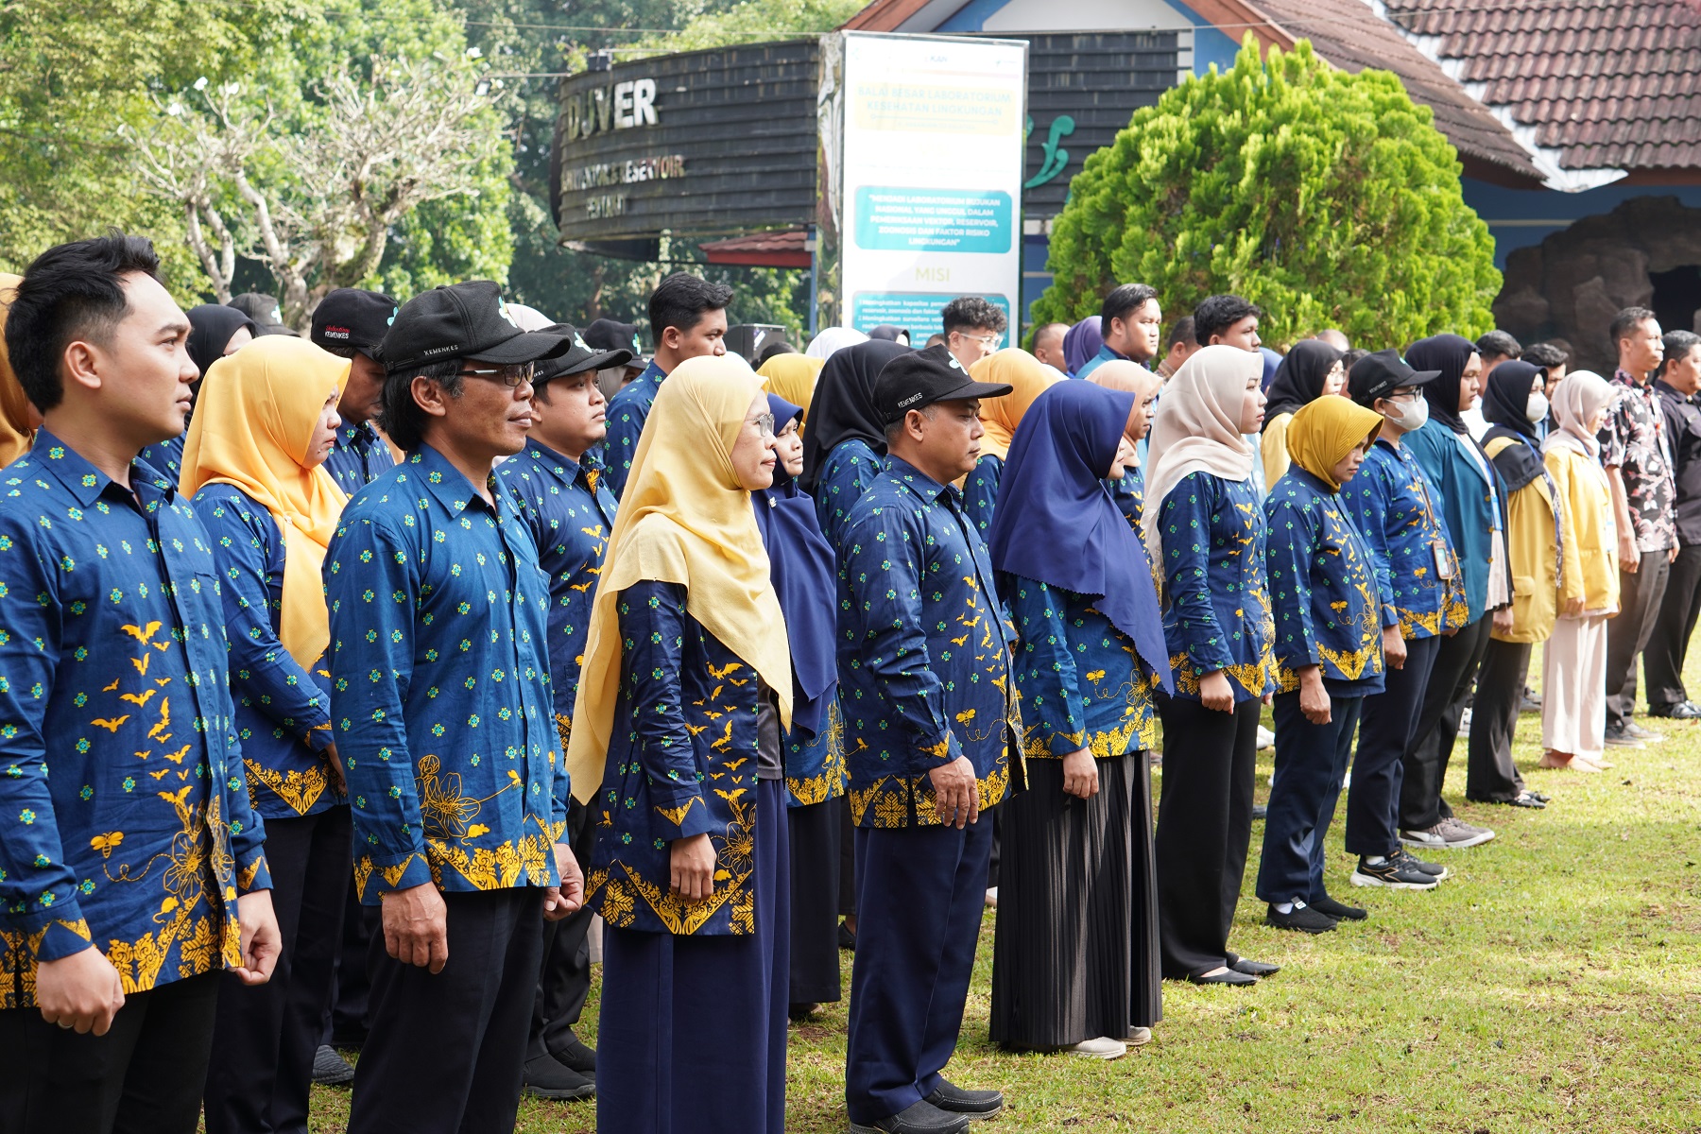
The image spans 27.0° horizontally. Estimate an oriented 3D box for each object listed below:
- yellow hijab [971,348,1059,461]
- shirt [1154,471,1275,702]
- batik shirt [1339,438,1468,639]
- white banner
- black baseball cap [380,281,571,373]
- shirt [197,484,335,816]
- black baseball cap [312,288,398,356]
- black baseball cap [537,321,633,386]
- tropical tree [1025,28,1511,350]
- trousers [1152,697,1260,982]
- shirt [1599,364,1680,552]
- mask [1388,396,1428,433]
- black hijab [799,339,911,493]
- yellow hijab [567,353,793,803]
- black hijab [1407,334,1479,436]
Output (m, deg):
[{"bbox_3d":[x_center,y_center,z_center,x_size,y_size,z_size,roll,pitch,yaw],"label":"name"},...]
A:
[{"bbox_3d":[0.463,-0.431,10.070,0.290,0.400,0.290,2,4,20],"label":"yellow hijab"},{"bbox_3d":[0.935,0.045,9.150,0.280,0.630,0.430,2,4,20],"label":"shirt"},{"bbox_3d":[1.661,-0.086,10.660,0.340,0.610,0.470,2,4,26],"label":"batik shirt"},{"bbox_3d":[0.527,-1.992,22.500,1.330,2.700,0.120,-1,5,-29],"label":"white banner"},{"bbox_3d":[-0.581,-0.370,5.480,0.285,0.145,0.180,-4,1,24],"label":"black baseball cap"},{"bbox_3d":[-1.121,0.149,6.850,0.270,0.660,0.420,2,4,22],"label":"shirt"},{"bbox_3d":[-1.092,-0.542,7.900,0.260,0.150,0.180,9,6,13],"label":"black baseball cap"},{"bbox_3d":[-0.614,-0.456,7.700,0.275,0.150,0.180,3,4,28],"label":"black baseball cap"},{"bbox_3d":[2.622,-1.581,22.300,2.950,3.550,2.950,2,4,24],"label":"tropical tree"},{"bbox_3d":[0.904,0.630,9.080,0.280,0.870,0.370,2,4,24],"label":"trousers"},{"bbox_3d":[3.189,-0.431,14.350,0.270,0.740,0.450,2,4,24],"label":"shirt"},{"bbox_3d":[1.681,-0.461,10.630,0.100,0.115,0.140,2,4,25],"label":"mask"},{"bbox_3d":[0.043,-0.390,9.200,0.320,0.430,0.320,2,4,24],"label":"black hijab"},{"bbox_3d":[-0.294,0.019,6.100,0.370,0.760,0.390,2,4,20],"label":"yellow hijab"},{"bbox_3d":[1.901,-0.587,11.430,0.240,0.330,0.210,2,4,27],"label":"black hijab"}]

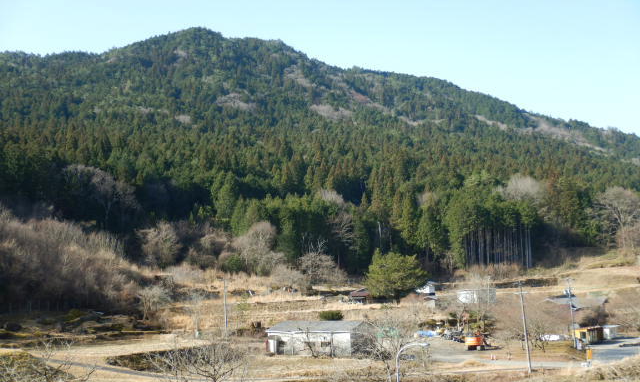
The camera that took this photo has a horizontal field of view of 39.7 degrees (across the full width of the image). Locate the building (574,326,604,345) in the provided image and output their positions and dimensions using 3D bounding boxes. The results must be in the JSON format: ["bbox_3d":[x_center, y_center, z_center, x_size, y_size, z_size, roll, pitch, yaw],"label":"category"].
[{"bbox_3d":[45.549,24.507,150.000,3.400,2.800,6.500,-4,-5,25],"label":"building"}]

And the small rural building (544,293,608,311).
[{"bbox_3d":[54.335,24.043,188.000,12.200,4.800,8.000,-3,-4,12],"label":"small rural building"}]

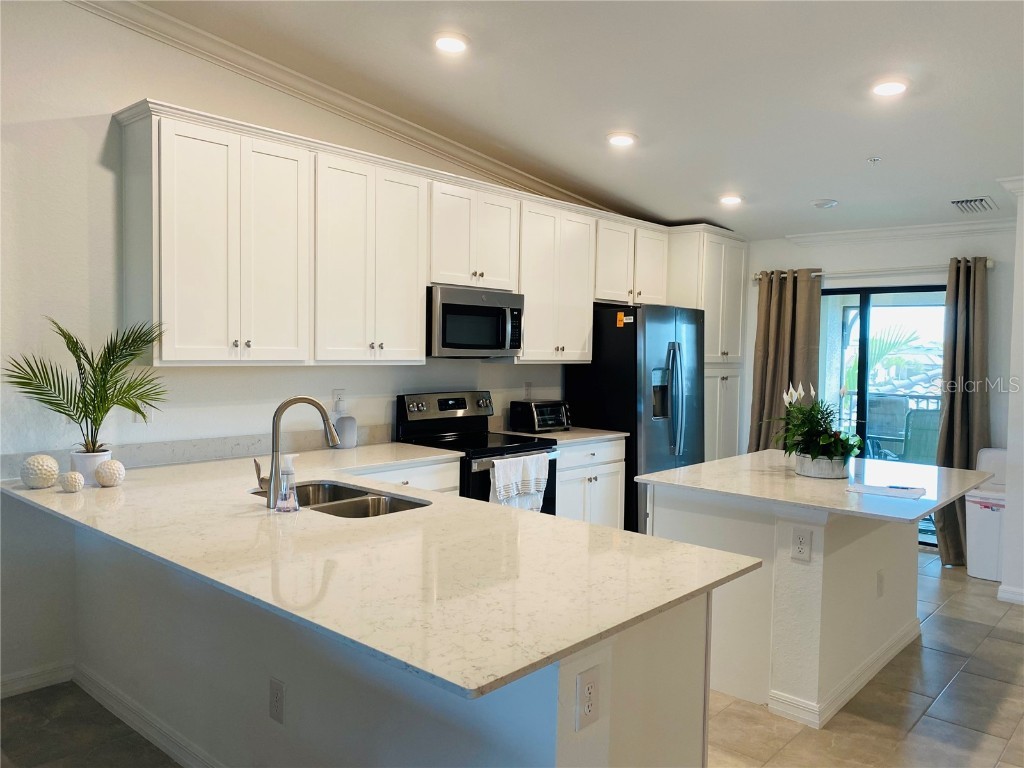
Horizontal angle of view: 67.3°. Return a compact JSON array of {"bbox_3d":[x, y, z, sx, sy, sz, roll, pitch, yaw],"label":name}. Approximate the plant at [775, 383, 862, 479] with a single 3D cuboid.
[{"bbox_3d":[1.498,0.214,3.725,0.350,0.440,0.350,4,4,42],"label":"plant"}]

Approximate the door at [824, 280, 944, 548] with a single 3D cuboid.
[{"bbox_3d":[2.872,0.228,6.279,1.512,2.026,0.101,3,3,42],"label":"door"}]

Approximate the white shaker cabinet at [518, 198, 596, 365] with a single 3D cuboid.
[{"bbox_3d":[0.205,-0.675,5.434,0.328,1.061,0.853,3,3,42],"label":"white shaker cabinet"}]

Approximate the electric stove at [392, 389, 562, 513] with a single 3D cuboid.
[{"bbox_3d":[-0.209,0.669,4.733,0.691,1.191,0.764,3,3,42],"label":"electric stove"}]

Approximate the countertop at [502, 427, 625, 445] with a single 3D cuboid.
[{"bbox_3d":[0.307,0.354,5.367,0.654,0.028,0.875,3,3,42],"label":"countertop"}]

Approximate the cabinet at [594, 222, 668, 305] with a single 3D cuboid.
[{"bbox_3d":[0.812,-0.903,5.960,0.326,0.595,0.980,4,4,42],"label":"cabinet"}]

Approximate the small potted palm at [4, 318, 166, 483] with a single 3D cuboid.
[{"bbox_3d":[-1.696,0.069,3.065,0.450,0.661,0.520,4,4,42],"label":"small potted palm"}]

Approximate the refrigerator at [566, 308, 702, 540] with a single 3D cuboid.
[{"bbox_3d":[0.940,0.326,5.801,0.740,1.770,0.900,4,4,42],"label":"refrigerator"}]

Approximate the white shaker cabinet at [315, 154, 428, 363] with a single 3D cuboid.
[{"bbox_3d":[-0.829,-0.627,4.132,0.326,1.045,0.753,4,4,42],"label":"white shaker cabinet"}]

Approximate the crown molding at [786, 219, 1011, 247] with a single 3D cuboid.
[{"bbox_3d":[2.992,-1.171,5.979,1.734,0.084,0.076,3,3,42],"label":"crown molding"}]

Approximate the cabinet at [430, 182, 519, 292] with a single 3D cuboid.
[{"bbox_3d":[-0.337,-0.886,4.810,0.328,0.601,0.773,3,3,42],"label":"cabinet"}]

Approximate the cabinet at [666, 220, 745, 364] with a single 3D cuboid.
[{"bbox_3d":[1.552,-0.723,6.705,0.650,1.127,0.791,3,3,42],"label":"cabinet"}]

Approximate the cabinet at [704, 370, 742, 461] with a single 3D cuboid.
[{"bbox_3d":[1.528,0.497,6.754,0.650,1.305,0.766,3,3,42],"label":"cabinet"}]

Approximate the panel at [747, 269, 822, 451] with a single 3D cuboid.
[{"bbox_3d":[2.257,0.120,6.430,0.595,2.145,0.140,4,4,42],"label":"panel"}]

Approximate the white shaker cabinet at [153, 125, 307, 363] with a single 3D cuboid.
[{"bbox_3d":[-1.370,-0.619,3.663,0.328,1.061,0.795,3,3,42],"label":"white shaker cabinet"}]

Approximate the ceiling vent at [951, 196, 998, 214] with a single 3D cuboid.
[{"bbox_3d":[3.075,-1.191,5.116,0.240,0.030,0.370,4,-2,42],"label":"ceiling vent"}]

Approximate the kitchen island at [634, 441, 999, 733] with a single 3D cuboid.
[{"bbox_3d":[1.467,0.879,3.667,1.150,0.884,1.490,4,4,42],"label":"kitchen island"}]

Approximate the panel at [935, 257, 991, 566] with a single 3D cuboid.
[{"bbox_3d":[3.251,0.177,5.548,0.335,2.155,0.140,4,4,42],"label":"panel"}]

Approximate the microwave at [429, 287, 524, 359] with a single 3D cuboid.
[{"bbox_3d":[-0.304,-0.360,4.685,0.400,0.397,0.760,4,4,42],"label":"microwave"}]

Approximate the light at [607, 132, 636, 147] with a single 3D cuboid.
[{"bbox_3d":[0.650,-1.447,4.585,0.181,0.025,0.181,5,-2,0],"label":"light"}]

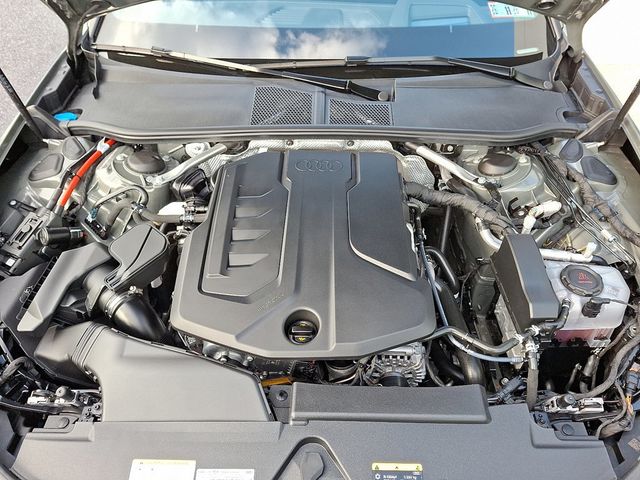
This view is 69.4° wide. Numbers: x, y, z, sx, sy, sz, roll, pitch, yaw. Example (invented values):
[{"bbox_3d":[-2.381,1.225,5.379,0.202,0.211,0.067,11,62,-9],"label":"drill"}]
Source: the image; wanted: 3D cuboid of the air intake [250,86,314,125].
[{"bbox_3d":[-0.102,-0.363,1.253,0.165,0.022,0.135,0,60,0],"label":"air intake"}]

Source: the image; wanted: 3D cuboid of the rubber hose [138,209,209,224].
[{"bbox_3d":[-0.376,-0.057,1.179,0.170,0.028,0.033,3,54,2],"label":"rubber hose"}]

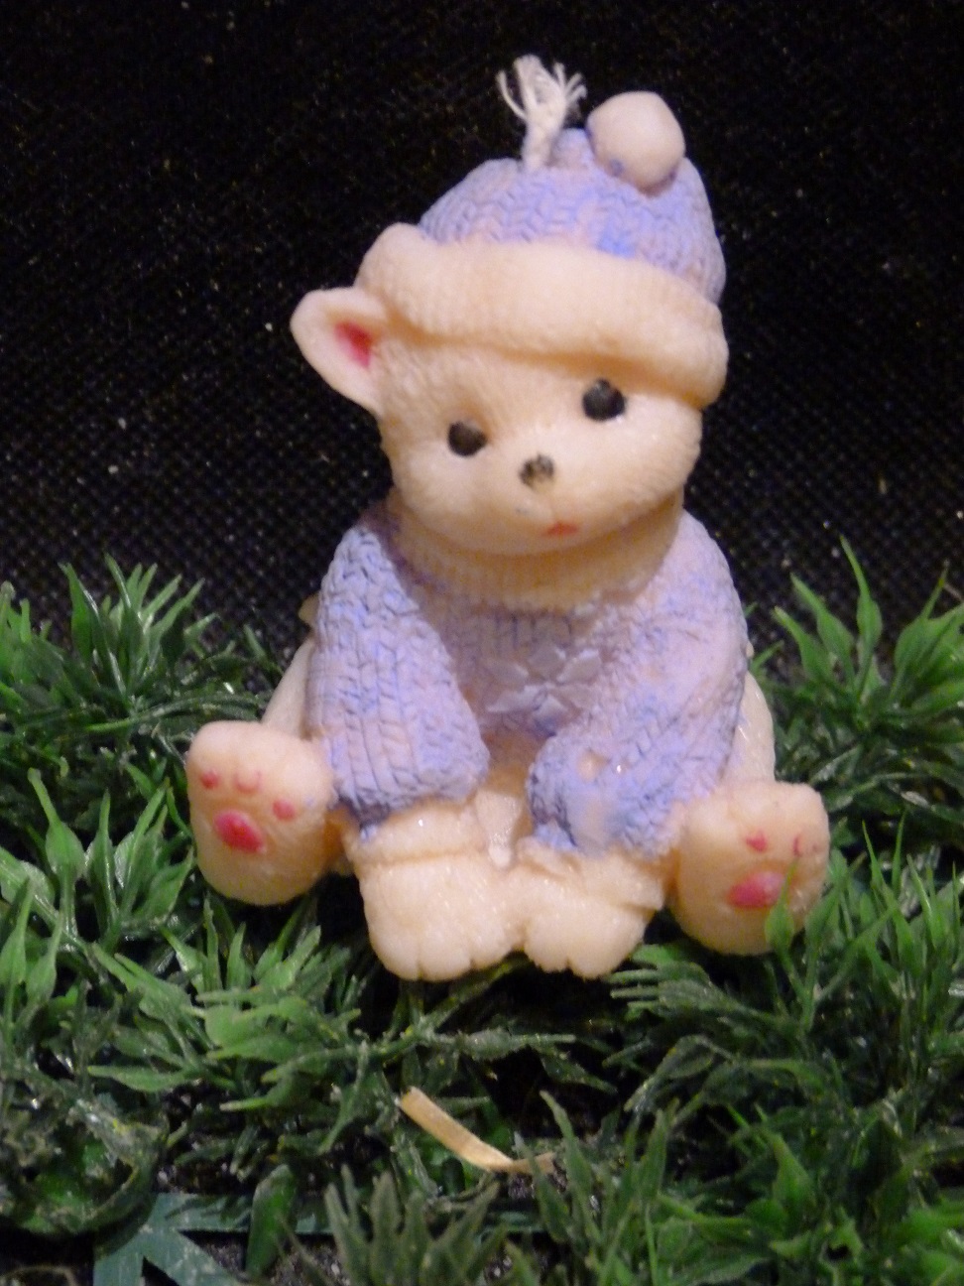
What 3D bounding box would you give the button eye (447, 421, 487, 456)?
[{"bbox_3d":[-0.001,-0.018,0.346,0.004,0.003,0.002,-7,10,23],"label":"button eye"}]

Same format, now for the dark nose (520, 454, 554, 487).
[{"bbox_3d":[0.005,-0.015,0.342,0.003,0.003,0.002,-11,10,9],"label":"dark nose"}]

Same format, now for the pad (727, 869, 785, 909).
[{"bbox_3d":[0.026,0.023,0.357,0.006,0.004,0.002,3,8,-15],"label":"pad"}]

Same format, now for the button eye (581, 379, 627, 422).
[{"bbox_3d":[0.011,-0.022,0.346,0.004,0.004,0.002,-13,13,-4],"label":"button eye"}]

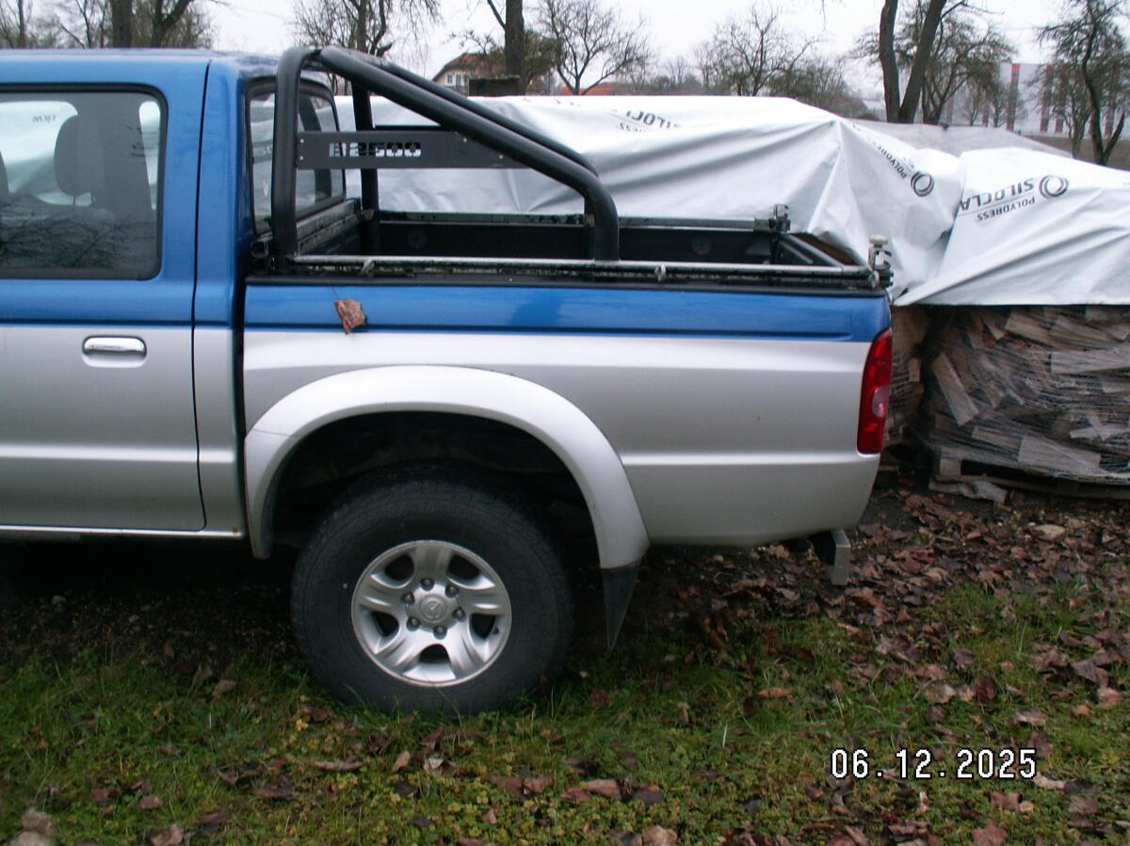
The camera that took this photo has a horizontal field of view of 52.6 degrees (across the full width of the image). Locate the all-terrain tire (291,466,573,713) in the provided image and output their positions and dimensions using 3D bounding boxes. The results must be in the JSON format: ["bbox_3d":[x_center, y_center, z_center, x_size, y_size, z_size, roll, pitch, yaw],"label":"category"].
[{"bbox_3d":[-0.347,0.464,3.064,0.734,0.715,0.240,1,15,0],"label":"all-terrain tire"}]

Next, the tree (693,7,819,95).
[{"bbox_3d":[7.022,-12.831,43.091,4.654,5.616,4.282,1,15,0],"label":"tree"}]

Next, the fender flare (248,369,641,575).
[{"bbox_3d":[-0.290,0.099,2.861,0.978,0.507,0.115,1,15,0],"label":"fender flare"}]

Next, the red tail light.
[{"bbox_3d":[0.775,-0.093,2.886,0.094,0.322,0.140,1,15,0],"label":"red tail light"}]

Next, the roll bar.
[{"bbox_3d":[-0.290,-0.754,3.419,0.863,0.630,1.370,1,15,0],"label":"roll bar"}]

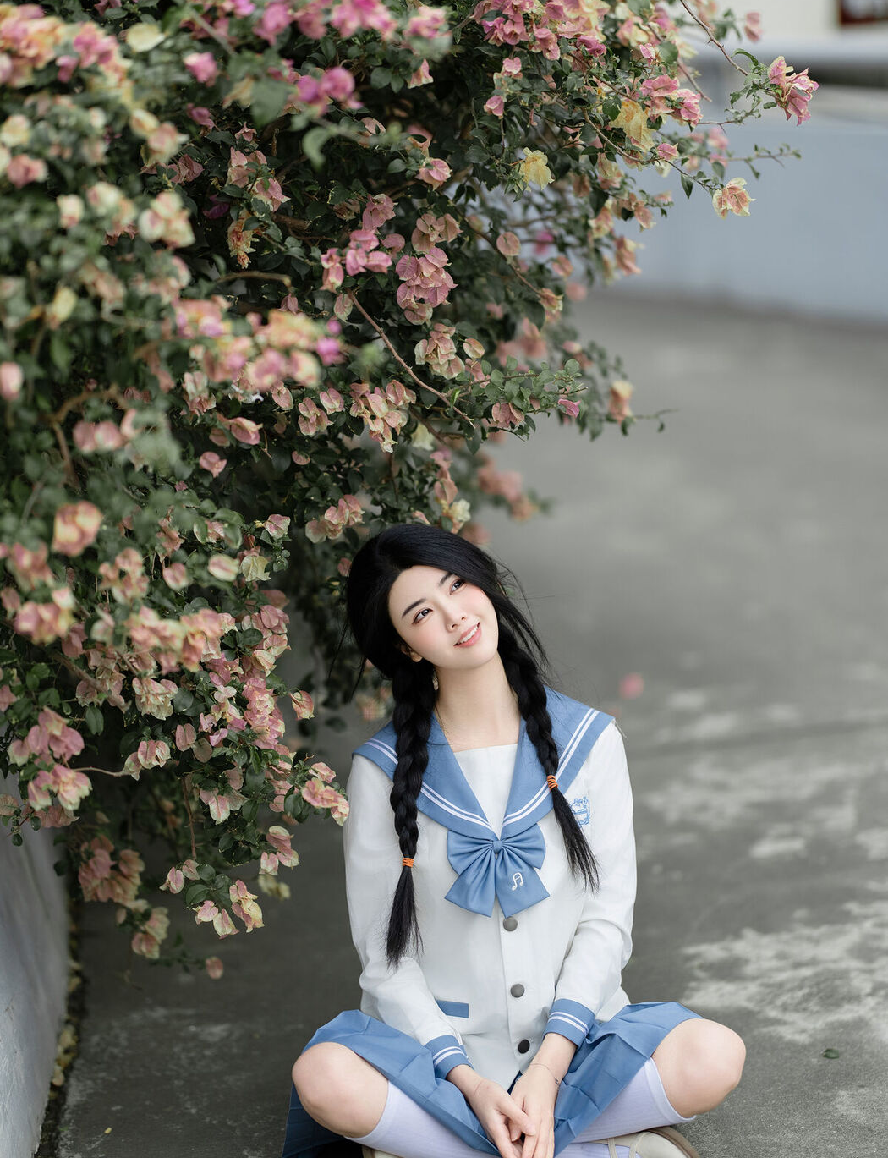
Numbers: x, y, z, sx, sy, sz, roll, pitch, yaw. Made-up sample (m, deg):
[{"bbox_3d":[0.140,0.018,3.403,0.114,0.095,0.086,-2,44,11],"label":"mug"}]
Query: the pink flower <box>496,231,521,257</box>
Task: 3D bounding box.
[{"bbox_3d":[0.089,-0.462,4.330,0.034,0.036,0.025,-2,10,-10],"label":"pink flower"}]

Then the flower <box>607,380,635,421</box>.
[{"bbox_3d":[0.279,-0.283,4.950,0.031,0.058,0.040,-4,9,-25],"label":"flower"}]

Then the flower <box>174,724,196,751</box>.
[{"bbox_3d":[-0.345,0.212,4.200,0.029,0.036,0.030,-2,10,-10],"label":"flower"}]

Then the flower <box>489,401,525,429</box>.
[{"bbox_3d":[0.084,-0.219,4.200,0.043,0.039,0.036,-1,8,-10],"label":"flower"}]

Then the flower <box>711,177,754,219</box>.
[{"bbox_3d":[0.385,-0.509,4.200,0.050,0.057,0.048,-2,8,-15],"label":"flower"}]

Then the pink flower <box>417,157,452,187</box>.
[{"bbox_3d":[-0.013,-0.543,4.200,0.040,0.040,0.037,-4,9,-25],"label":"pink flower"}]

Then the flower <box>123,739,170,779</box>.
[{"bbox_3d":[-0.394,0.239,4.170,0.065,0.052,0.045,-2,10,-10],"label":"flower"}]

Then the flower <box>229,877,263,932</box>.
[{"bbox_3d":[-0.261,0.429,4.150,0.038,0.071,0.048,-2,8,-15],"label":"flower"}]

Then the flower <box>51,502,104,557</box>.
[{"bbox_3d":[-0.397,-0.054,3.400,0.048,0.057,0.046,-1,8,-10],"label":"flower"}]

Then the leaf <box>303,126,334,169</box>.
[{"bbox_3d":[-0.143,-0.489,3.570,0.035,0.051,0.025,0,10,0],"label":"leaf"}]

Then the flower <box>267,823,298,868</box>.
[{"bbox_3d":[-0.214,0.352,4.150,0.035,0.058,0.042,-4,9,-25],"label":"flower"}]

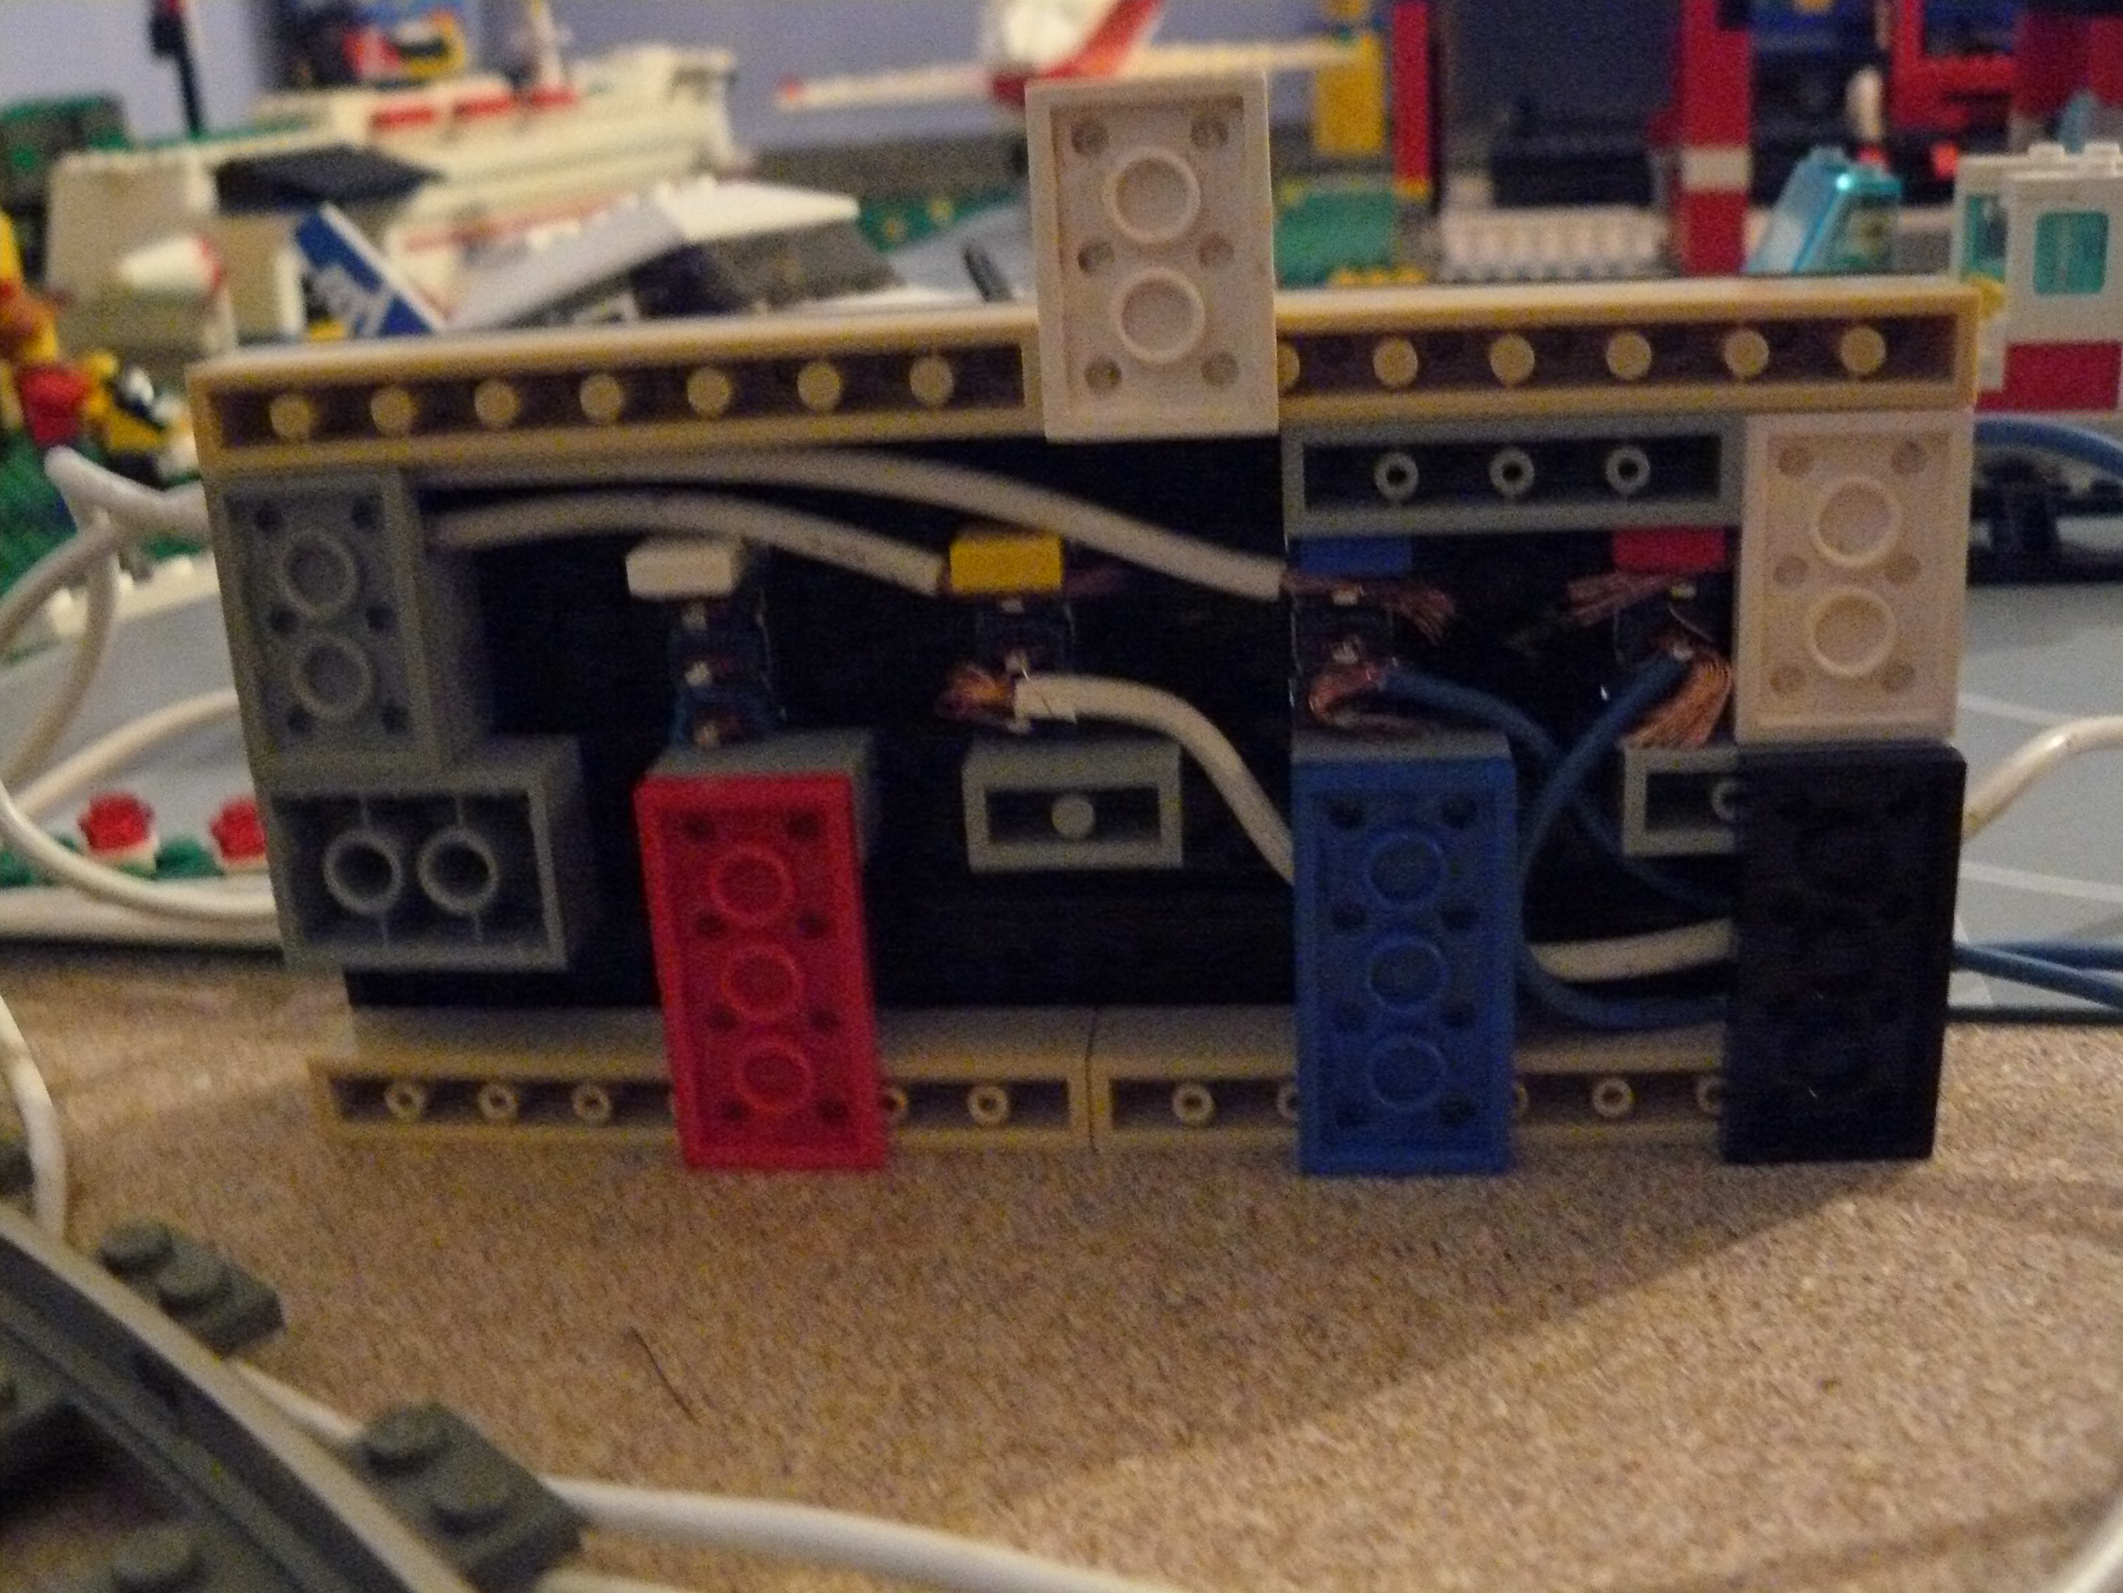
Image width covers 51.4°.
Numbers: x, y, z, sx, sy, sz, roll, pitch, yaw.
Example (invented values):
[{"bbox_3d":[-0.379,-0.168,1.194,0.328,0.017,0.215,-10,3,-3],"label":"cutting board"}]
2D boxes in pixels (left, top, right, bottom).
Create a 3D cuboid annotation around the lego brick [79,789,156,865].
[{"bbox_3d":[-0.108,0.004,0.252,0.008,0.006,0.008,-1,18,7],"label":"lego brick"}]

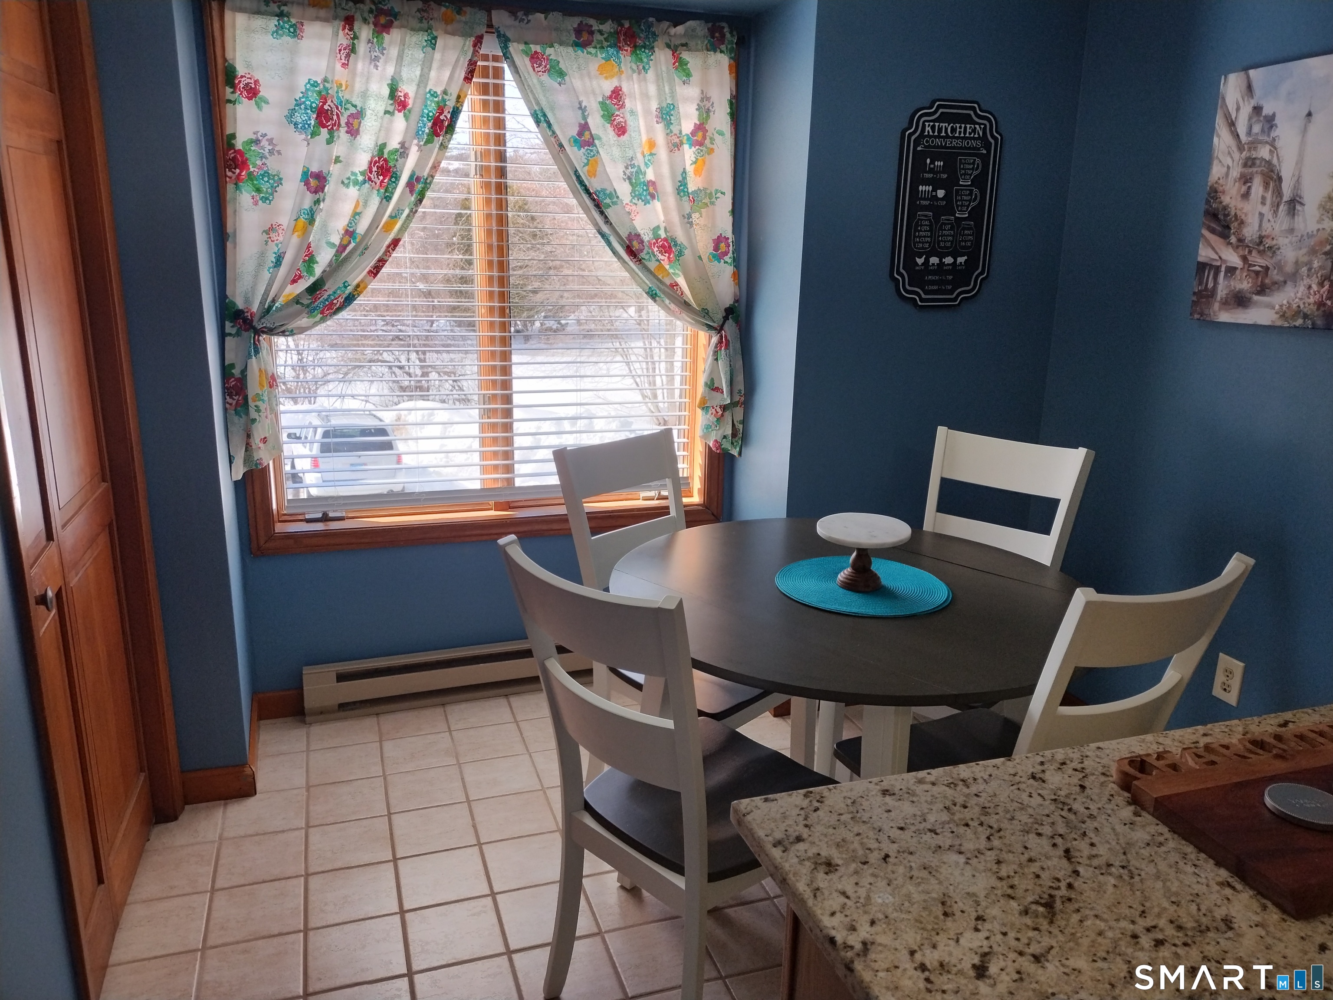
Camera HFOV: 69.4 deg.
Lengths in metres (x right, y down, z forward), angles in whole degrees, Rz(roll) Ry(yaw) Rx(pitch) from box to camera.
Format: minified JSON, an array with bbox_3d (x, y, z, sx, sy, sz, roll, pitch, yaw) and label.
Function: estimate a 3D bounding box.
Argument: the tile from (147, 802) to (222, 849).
[{"bbox_3d":[-1.252,0.843,2.481,0.198,0.010,0.198,-4,16,-19],"label":"tile"}]

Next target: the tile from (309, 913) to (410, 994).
[{"bbox_3d":[-0.661,0.970,2.053,0.198,0.010,0.198,-4,16,-19],"label":"tile"}]

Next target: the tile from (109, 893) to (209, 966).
[{"bbox_3d":[-1.108,0.944,2.109,0.190,0.009,0.197,-4,15,-19],"label":"tile"}]

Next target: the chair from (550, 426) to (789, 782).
[{"bbox_3d":[0.062,0.347,2.568,0.580,0.967,0.480,14,19,40],"label":"chair"}]

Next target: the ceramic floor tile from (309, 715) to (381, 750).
[{"bbox_3d":[-0.997,0.722,2.986,0.197,0.009,0.190,-4,15,-19],"label":"ceramic floor tile"}]

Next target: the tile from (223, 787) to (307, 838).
[{"bbox_3d":[-1.057,0.833,2.548,0.197,0.009,0.197,-4,15,-19],"label":"tile"}]

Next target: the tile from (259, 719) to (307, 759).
[{"bbox_3d":[-1.181,0.733,2.961,0.155,0.010,0.200,-4,15,-19],"label":"tile"}]

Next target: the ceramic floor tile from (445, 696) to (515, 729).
[{"bbox_3d":[-0.613,0.690,3.122,0.198,0.010,0.198,-4,16,-19],"label":"ceramic floor tile"}]

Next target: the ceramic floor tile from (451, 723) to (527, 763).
[{"bbox_3d":[-0.545,0.741,2.935,0.198,0.010,0.198,-4,16,-19],"label":"ceramic floor tile"}]

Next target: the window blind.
[{"bbox_3d":[-0.535,-0.692,3.048,1.343,1.433,0.050,-4,15,-19],"label":"window blind"}]

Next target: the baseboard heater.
[{"bbox_3d":[-0.565,0.578,3.236,1.220,0.165,0.077,-4,15,-19],"label":"baseboard heater"}]

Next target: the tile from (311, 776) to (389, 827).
[{"bbox_3d":[-0.869,0.823,2.630,0.197,0.010,0.197,-4,15,-19],"label":"tile"}]

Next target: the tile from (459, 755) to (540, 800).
[{"bbox_3d":[-0.475,0.794,2.748,0.197,0.009,0.197,-4,15,-19],"label":"tile"}]

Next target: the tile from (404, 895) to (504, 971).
[{"bbox_3d":[-0.467,0.957,2.120,0.198,0.010,0.198,-4,16,-19],"label":"tile"}]

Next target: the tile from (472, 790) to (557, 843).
[{"bbox_3d":[-0.408,0.843,2.560,0.197,0.009,0.197,-4,15,-19],"label":"tile"}]

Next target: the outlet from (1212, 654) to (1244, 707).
[{"bbox_3d":[1.506,0.482,2.578,0.007,0.124,0.078,-4,15,-19],"label":"outlet"}]

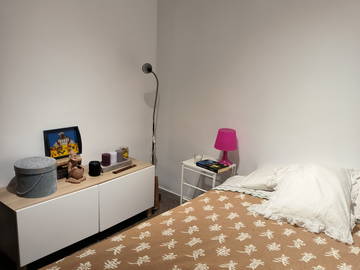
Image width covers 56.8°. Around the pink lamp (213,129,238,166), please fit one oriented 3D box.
[{"bbox_3d":[0.385,0.100,2.776,0.190,0.290,0.190,2,13,-1],"label":"pink lamp"}]

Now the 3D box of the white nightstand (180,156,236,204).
[{"bbox_3d":[0.236,0.501,2.855,0.345,0.538,0.291,14,18,41],"label":"white nightstand"}]

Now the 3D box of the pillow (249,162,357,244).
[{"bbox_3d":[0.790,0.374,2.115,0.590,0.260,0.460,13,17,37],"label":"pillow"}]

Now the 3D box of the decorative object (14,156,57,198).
[{"bbox_3d":[-0.966,0.279,2.237,0.251,0.193,0.251,13,17,37],"label":"decorative object"}]

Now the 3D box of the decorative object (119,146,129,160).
[{"bbox_3d":[-0.485,0.164,2.939,0.069,0.106,0.069,13,17,37],"label":"decorative object"}]

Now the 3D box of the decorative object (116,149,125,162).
[{"bbox_3d":[-0.518,0.181,2.886,0.070,0.092,0.070,13,17,37],"label":"decorative object"}]

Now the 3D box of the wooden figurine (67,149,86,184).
[{"bbox_3d":[-0.768,0.226,2.440,0.144,0.220,0.137,-9,17,-39],"label":"wooden figurine"}]

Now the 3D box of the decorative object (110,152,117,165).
[{"bbox_3d":[-0.569,0.195,2.829,0.070,0.087,0.070,2,13,-1],"label":"decorative object"}]

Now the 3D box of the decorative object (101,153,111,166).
[{"bbox_3d":[-0.616,0.203,2.779,0.073,0.091,0.073,13,17,37],"label":"decorative object"}]

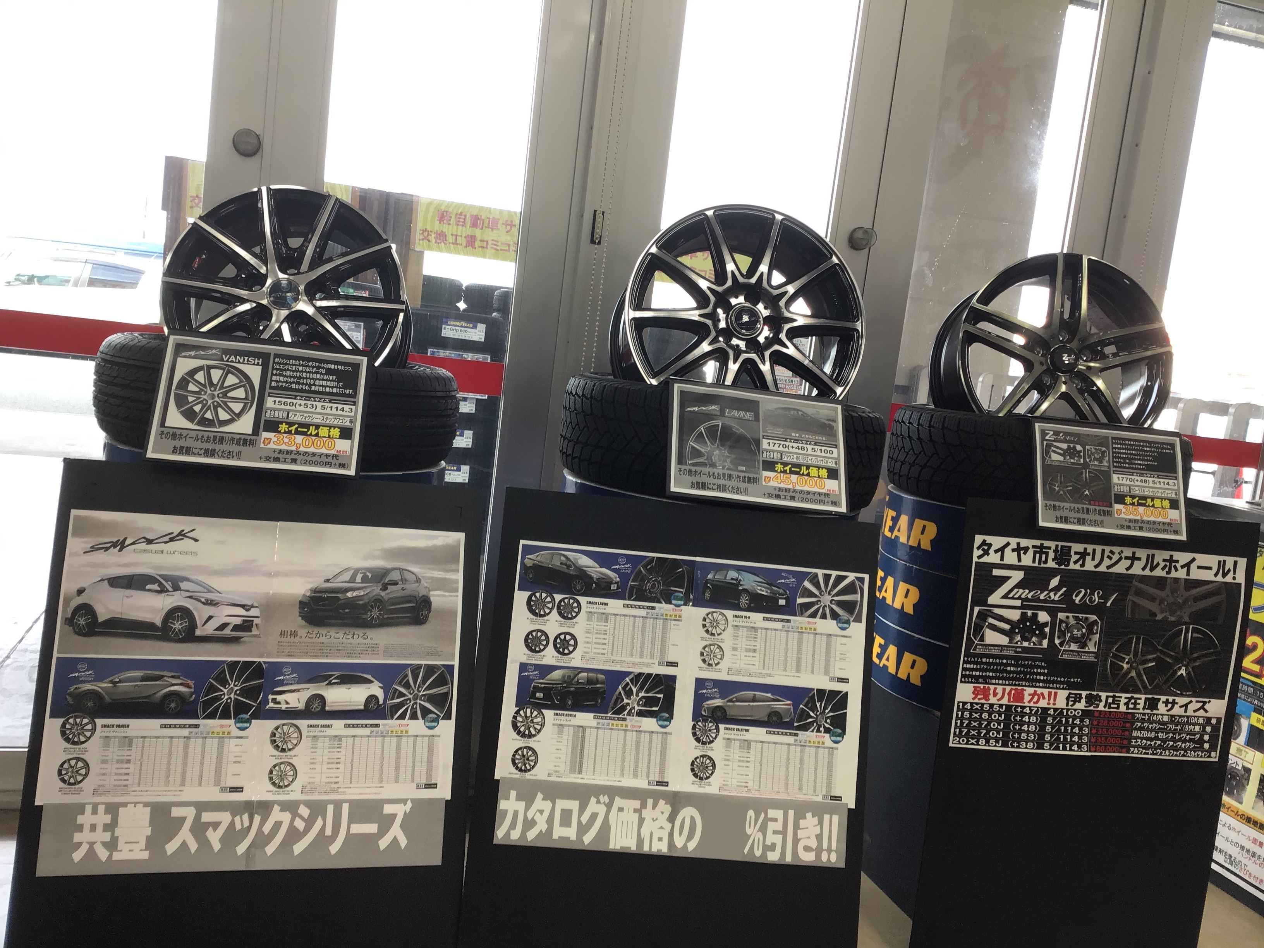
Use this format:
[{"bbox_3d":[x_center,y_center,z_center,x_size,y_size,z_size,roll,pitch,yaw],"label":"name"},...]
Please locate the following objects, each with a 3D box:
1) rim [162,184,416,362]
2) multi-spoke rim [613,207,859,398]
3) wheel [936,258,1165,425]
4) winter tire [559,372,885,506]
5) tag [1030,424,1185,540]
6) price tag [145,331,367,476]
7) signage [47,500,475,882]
[{"bbox_3d":[-0.617,-0.293,2.062,0.415,0.415,0.180,6,-14,-5],"label":"rim"},{"bbox_3d":[0.203,-0.274,2.254,0.470,0.470,0.205,6,-13,-9],"label":"multi-spoke rim"},{"bbox_3d":[0.943,-0.243,2.565,0.470,0.470,0.210,7,-5,-1],"label":"wheel"},{"bbox_3d":[0.177,-0.070,2.265,0.646,0.207,0.646,6,7,-6],"label":"winter tire"},{"bbox_3d":[0.933,0.012,2.212,0.303,0.215,0.010,6,-17,-4],"label":"tag"},{"bbox_3d":[-0.564,-0.106,1.732,0.303,0.217,0.010,5,-27,-12],"label":"price tag"},{"bbox_3d":[-0.566,0.333,1.736,0.600,0.526,0.010,5,-11,-17],"label":"signage"}]

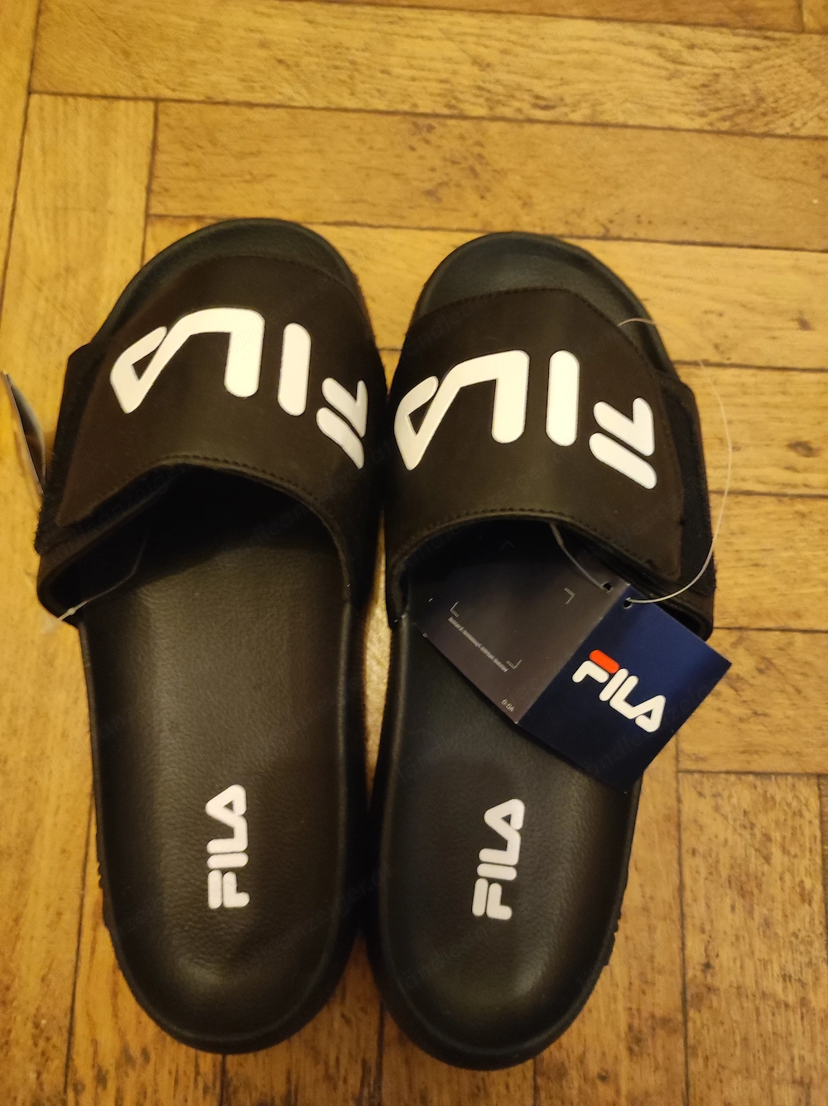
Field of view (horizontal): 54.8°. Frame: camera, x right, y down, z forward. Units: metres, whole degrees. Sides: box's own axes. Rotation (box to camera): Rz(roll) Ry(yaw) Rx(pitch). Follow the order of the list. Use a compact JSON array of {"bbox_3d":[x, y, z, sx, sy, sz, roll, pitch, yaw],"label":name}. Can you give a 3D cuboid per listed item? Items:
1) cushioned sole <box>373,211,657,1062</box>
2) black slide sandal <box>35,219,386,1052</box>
[{"bbox_3d":[0.040,0.027,0.278,0.102,0.038,0.285,5,80,-2],"label":"cushioned sole"},{"bbox_3d":[-0.062,0.017,0.247,0.108,0.082,0.279,-1,80,-2],"label":"black slide sandal"}]

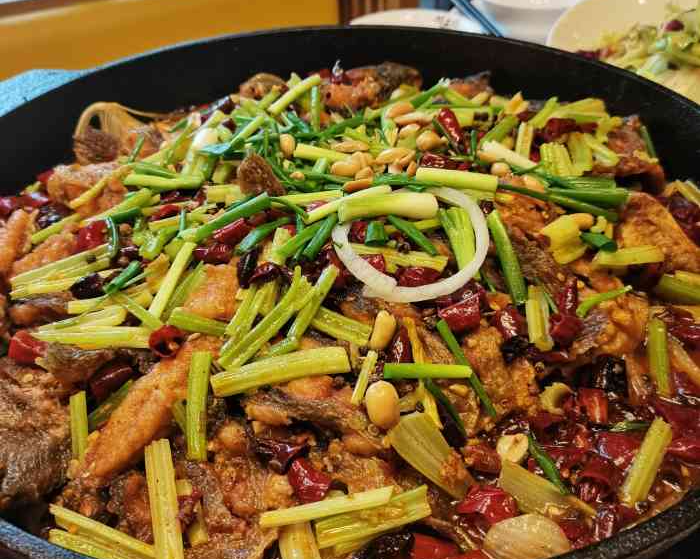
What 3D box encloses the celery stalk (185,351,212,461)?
[{"bbox_3d":[-0.043,0.035,0.201,0.006,0.005,0.039,-5,38,-5],"label":"celery stalk"}]

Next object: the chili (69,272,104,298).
[{"bbox_3d":[-0.095,0.002,0.252,0.013,0.009,0.009,-9,38,-11],"label":"chili"}]

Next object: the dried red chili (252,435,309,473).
[{"bbox_3d":[-0.022,0.055,0.221,0.016,0.005,0.008,19,44,17],"label":"dried red chili"}]

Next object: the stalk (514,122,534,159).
[{"bbox_3d":[0.083,-0.066,0.335,0.007,0.005,0.035,9,45,13],"label":"stalk"}]

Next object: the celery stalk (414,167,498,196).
[{"bbox_3d":[0.044,-0.040,0.289,0.033,0.006,0.008,5,38,8],"label":"celery stalk"}]

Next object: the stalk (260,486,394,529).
[{"bbox_3d":[-0.006,0.061,0.187,0.035,0.003,0.004,-10,39,-7],"label":"stalk"}]

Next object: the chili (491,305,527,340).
[{"bbox_3d":[0.058,0.015,0.257,0.009,0.008,0.013,-13,49,-13],"label":"chili"}]

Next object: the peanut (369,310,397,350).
[{"bbox_3d":[0.011,0.017,0.239,0.007,0.007,0.015,11,52,14],"label":"peanut"}]

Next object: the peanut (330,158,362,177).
[{"bbox_3d":[-0.002,-0.051,0.316,0.014,0.008,0.009,-9,39,-10],"label":"peanut"}]

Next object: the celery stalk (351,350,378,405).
[{"bbox_3d":[0.005,0.029,0.209,0.003,0.003,0.020,8,38,12],"label":"celery stalk"}]

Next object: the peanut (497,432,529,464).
[{"bbox_3d":[0.050,0.052,0.215,0.009,0.005,0.011,20,48,24],"label":"peanut"}]

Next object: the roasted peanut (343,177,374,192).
[{"bbox_3d":[0.004,-0.041,0.306,0.013,0.004,0.005,-12,41,-12],"label":"roasted peanut"}]

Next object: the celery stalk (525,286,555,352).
[{"bbox_3d":[0.069,0.014,0.256,0.008,0.006,0.027,2,46,5],"label":"celery stalk"}]

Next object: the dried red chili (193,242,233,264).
[{"bbox_3d":[-0.056,-0.011,0.288,0.016,0.007,0.008,-4,39,3],"label":"dried red chili"}]

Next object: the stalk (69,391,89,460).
[{"bbox_3d":[-0.090,0.049,0.233,0.005,0.002,0.023,-6,71,-6],"label":"stalk"}]

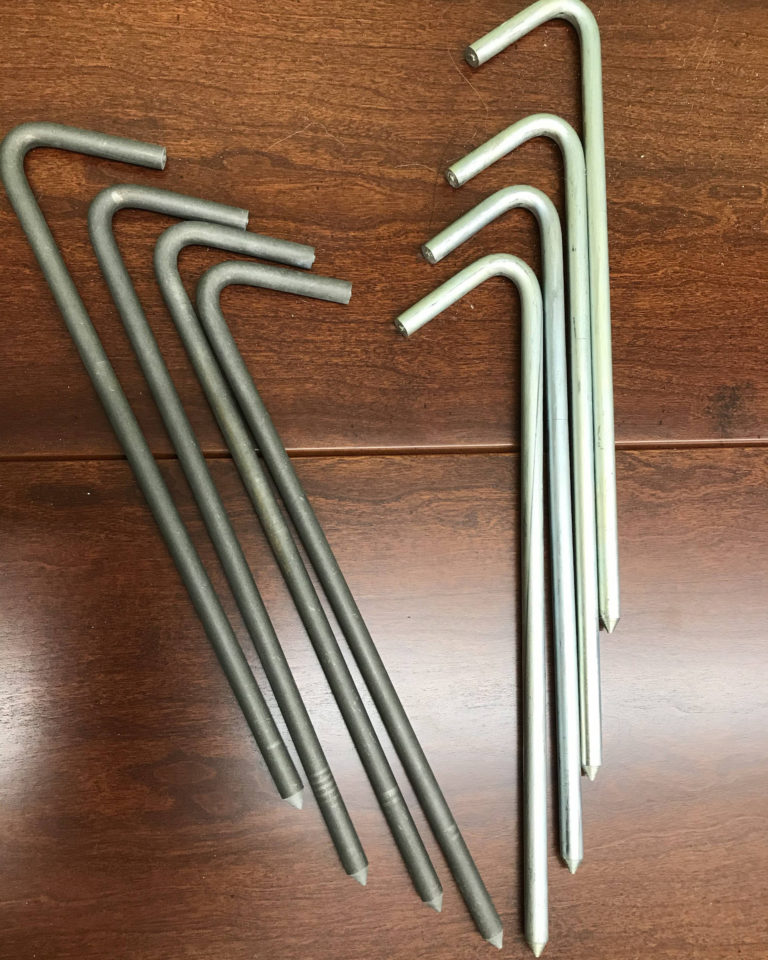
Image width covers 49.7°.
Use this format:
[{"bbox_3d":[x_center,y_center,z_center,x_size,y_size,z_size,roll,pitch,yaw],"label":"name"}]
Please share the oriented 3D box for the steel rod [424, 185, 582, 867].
[{"bbox_3d":[0.052,0.014,0.370,0.067,0.009,0.308,1,83,-8],"label":"steel rod"}]

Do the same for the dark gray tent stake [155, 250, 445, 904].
[{"bbox_3d":[-0.012,0.024,0.359,0.070,0.009,0.314,-23,86,-10],"label":"dark gray tent stake"}]

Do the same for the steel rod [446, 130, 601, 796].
[{"bbox_3d":[0.063,-0.022,0.376,0.067,0.009,0.308,1,83,-8],"label":"steel rod"}]

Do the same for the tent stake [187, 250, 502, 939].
[{"bbox_3d":[0.009,0.041,0.360,0.070,0.009,0.314,-25,87,-10],"label":"tent stake"}]

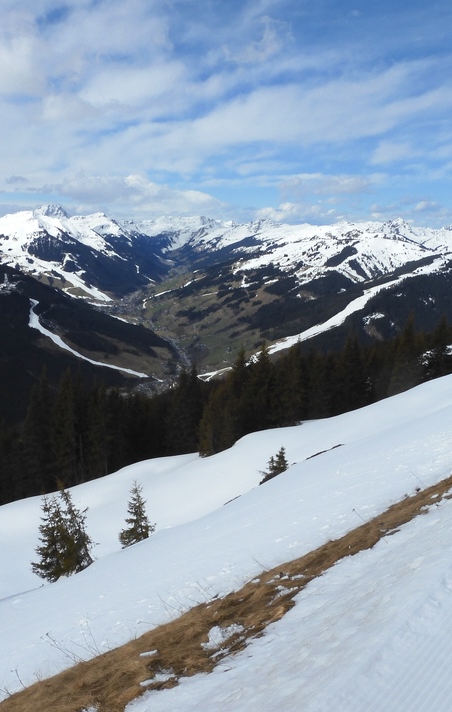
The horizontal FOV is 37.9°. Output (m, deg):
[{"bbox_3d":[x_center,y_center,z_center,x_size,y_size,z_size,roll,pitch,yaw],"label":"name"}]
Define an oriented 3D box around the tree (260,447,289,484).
[{"bbox_3d":[1.834,4.078,24.899,1.131,1.366,0.962,1,10,4],"label":"tree"}]

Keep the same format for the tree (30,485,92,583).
[{"bbox_3d":[-4.041,4.381,16.276,1.487,2.738,1.264,-3,10,-15],"label":"tree"}]

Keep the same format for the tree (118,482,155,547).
[{"bbox_3d":[-2.519,4.479,18.536,1.060,2.047,1.007,-1,10,-8],"label":"tree"}]

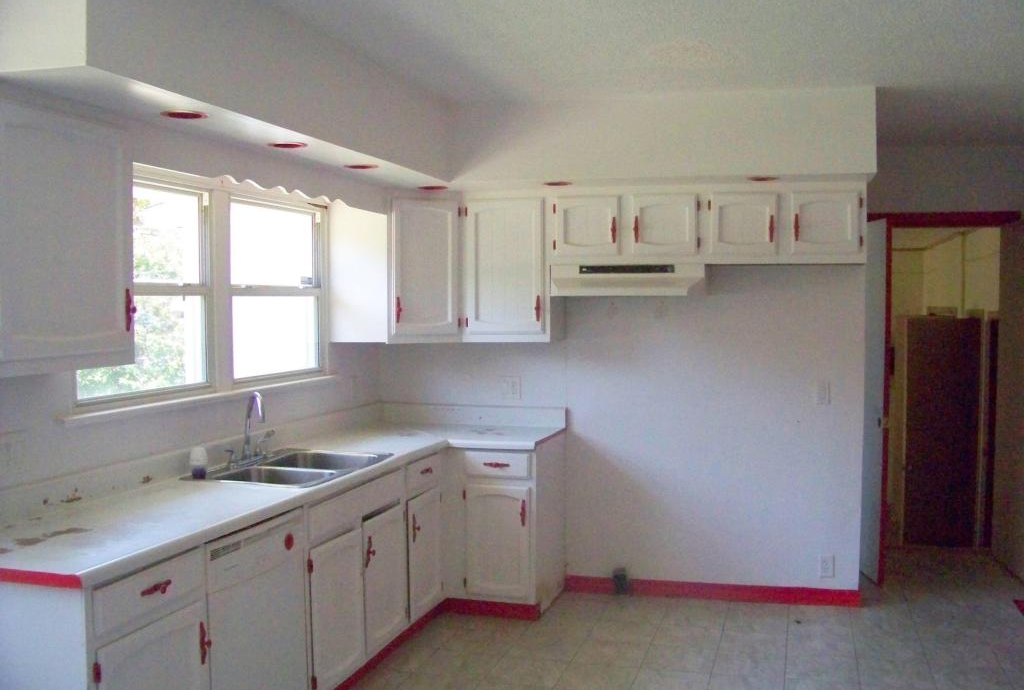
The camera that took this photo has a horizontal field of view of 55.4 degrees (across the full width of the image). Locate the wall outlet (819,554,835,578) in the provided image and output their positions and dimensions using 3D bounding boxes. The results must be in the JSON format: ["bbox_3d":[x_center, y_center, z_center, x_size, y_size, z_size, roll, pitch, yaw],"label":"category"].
[{"bbox_3d":[1.585,1.113,4.912,0.075,0.117,0.010,1,3,17],"label":"wall outlet"}]

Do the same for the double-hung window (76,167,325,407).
[{"bbox_3d":[-1.200,-0.249,4.097,0.090,0.850,1.770,1,3,17],"label":"double-hung window"}]

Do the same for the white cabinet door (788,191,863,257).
[{"bbox_3d":[1.452,-0.558,4.514,0.325,0.300,0.025,0,2,17],"label":"white cabinet door"}]

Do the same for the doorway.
[{"bbox_3d":[2.508,0.256,5.855,0.980,2.110,0.130,1,3,17],"label":"doorway"}]

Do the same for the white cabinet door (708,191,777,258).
[{"bbox_3d":[1.097,-0.571,4.618,0.326,0.305,0.025,0,2,17],"label":"white cabinet door"}]

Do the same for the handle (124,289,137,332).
[{"bbox_3d":[-1.154,-0.105,2.961,0.032,0.130,0.025,1,3,17],"label":"handle"}]

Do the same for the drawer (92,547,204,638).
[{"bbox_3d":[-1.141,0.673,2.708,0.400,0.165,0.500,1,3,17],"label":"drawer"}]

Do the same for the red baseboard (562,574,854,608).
[{"bbox_3d":[1.022,1.288,5.090,1.550,0.088,0.018,1,3,17],"label":"red baseboard"}]

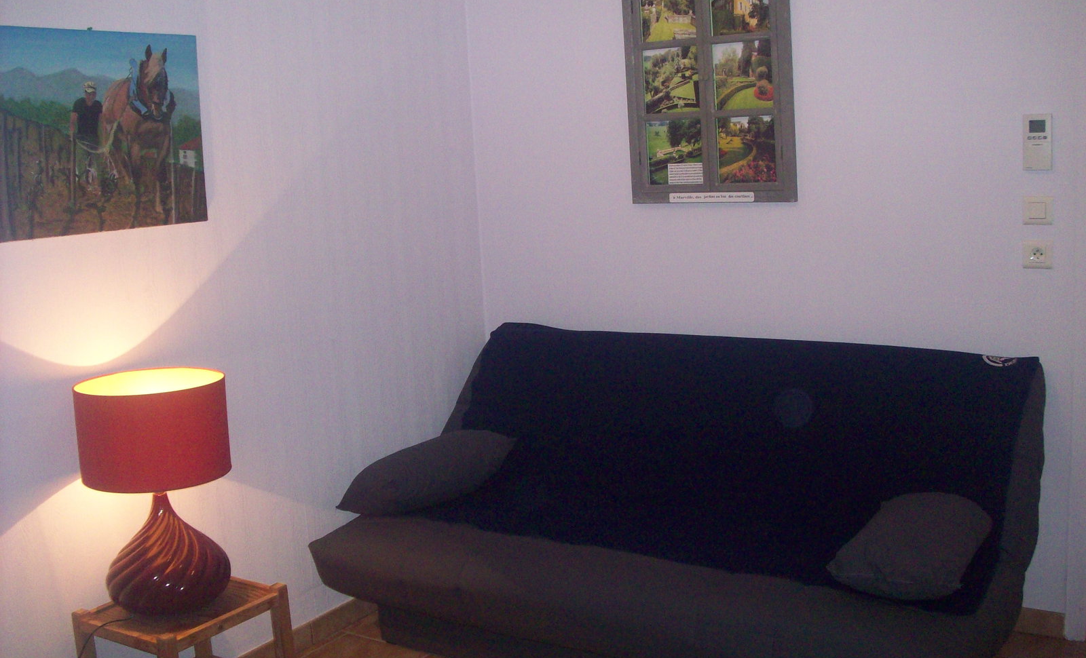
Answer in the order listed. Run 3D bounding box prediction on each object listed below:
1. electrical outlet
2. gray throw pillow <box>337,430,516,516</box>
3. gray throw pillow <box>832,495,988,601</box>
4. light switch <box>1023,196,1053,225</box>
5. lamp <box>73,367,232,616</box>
[{"bbox_3d":[1.427,-0.215,3.346,0.080,0.081,0.012,3,11,33],"label":"electrical outlet"},{"bbox_3d":[-0.366,0.469,3.723,0.410,0.170,0.400,-4,27,32],"label":"gray throw pillow"},{"bbox_3d":[0.922,0.539,2.891,0.360,0.150,0.370,-2,32,41],"label":"gray throw pillow"},{"bbox_3d":[1.419,-0.339,3.327,0.080,0.081,0.012,3,11,33],"label":"light switch"},{"bbox_3d":[-0.969,0.424,2.954,0.363,0.597,0.363,3,11,33],"label":"lamp"}]

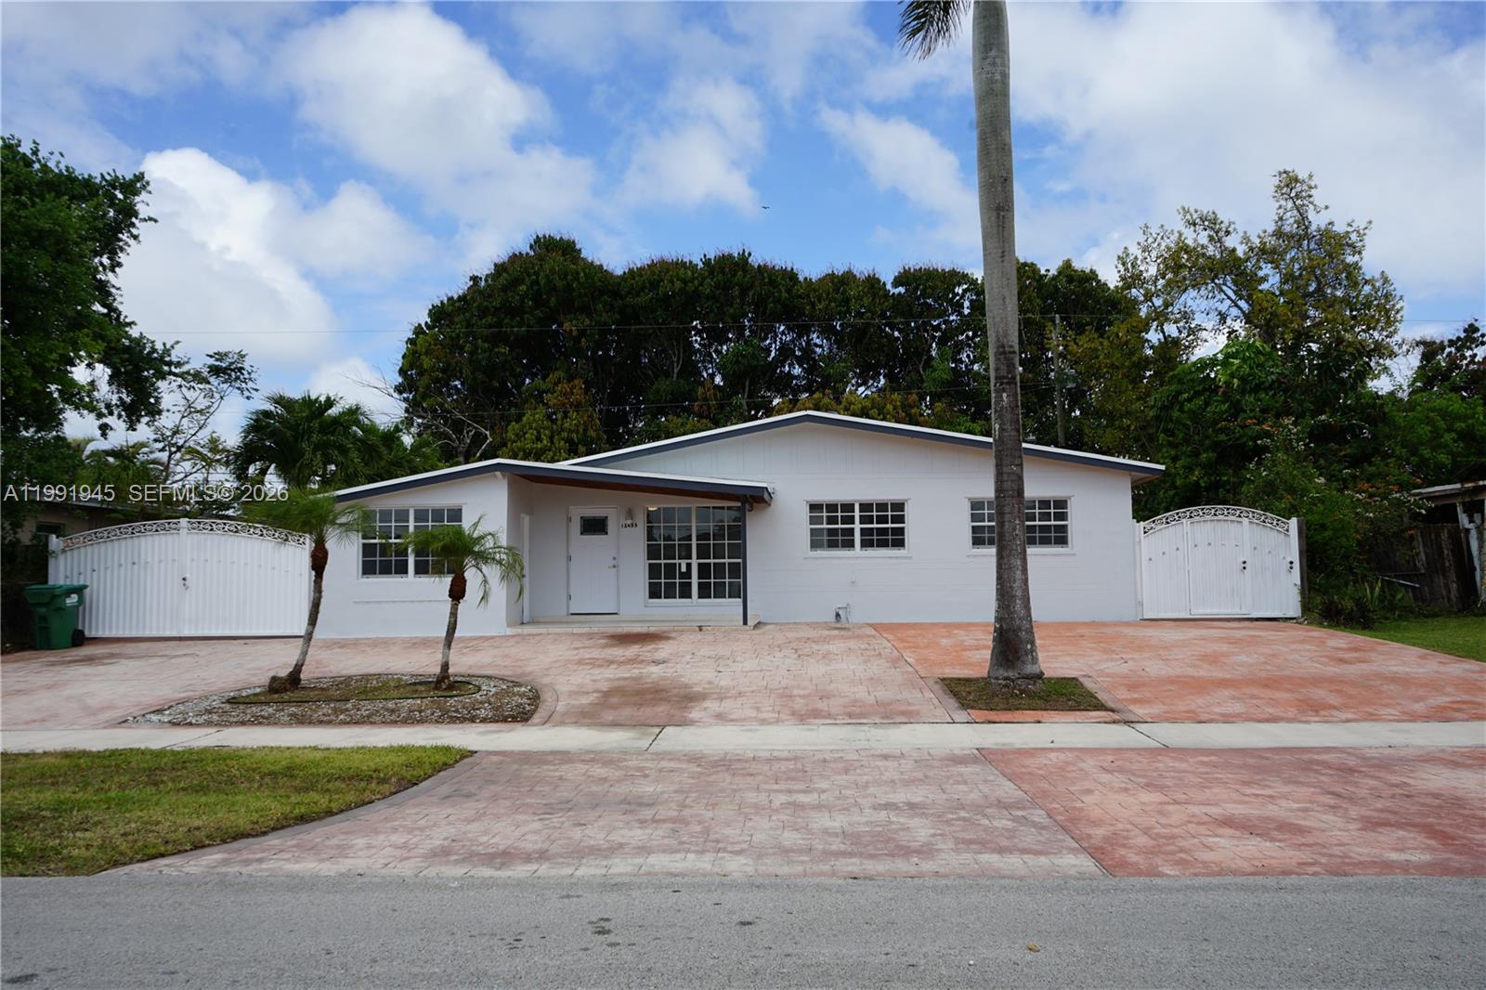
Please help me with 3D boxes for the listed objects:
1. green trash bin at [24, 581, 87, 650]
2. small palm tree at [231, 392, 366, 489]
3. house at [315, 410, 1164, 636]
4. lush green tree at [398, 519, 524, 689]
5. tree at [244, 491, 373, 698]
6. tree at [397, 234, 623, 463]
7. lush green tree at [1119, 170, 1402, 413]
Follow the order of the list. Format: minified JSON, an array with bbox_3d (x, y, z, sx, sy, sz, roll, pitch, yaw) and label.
[{"bbox_3d":[-11.901,2.116,20.027,0.700,1.100,0.840,-2,-5,14],"label":"green trash bin"},{"bbox_3d":[-11.929,0.325,31.080,3.734,6.269,3.500,-1,-4,0],"label":"small palm tree"},{"bbox_3d":[0.232,0.745,25.413,15.572,4.103,11.000,-1,-4,2],"label":"house"},{"bbox_3d":[-3.512,1.357,14.442,1.553,2.138,1.500,-1,-4,0],"label":"lush green tree"},{"bbox_3d":[-5.429,1.185,14.407,1.549,2.524,1.500,-1,-4,0],"label":"tree"},{"bbox_3d":[-8.765,-2.842,43.359,8.537,14.202,8.200,-1,-4,0],"label":"tree"},{"bbox_3d":[14.169,-3.009,31.313,7.721,11.882,7.200,-1,-4,0],"label":"lush green tree"}]

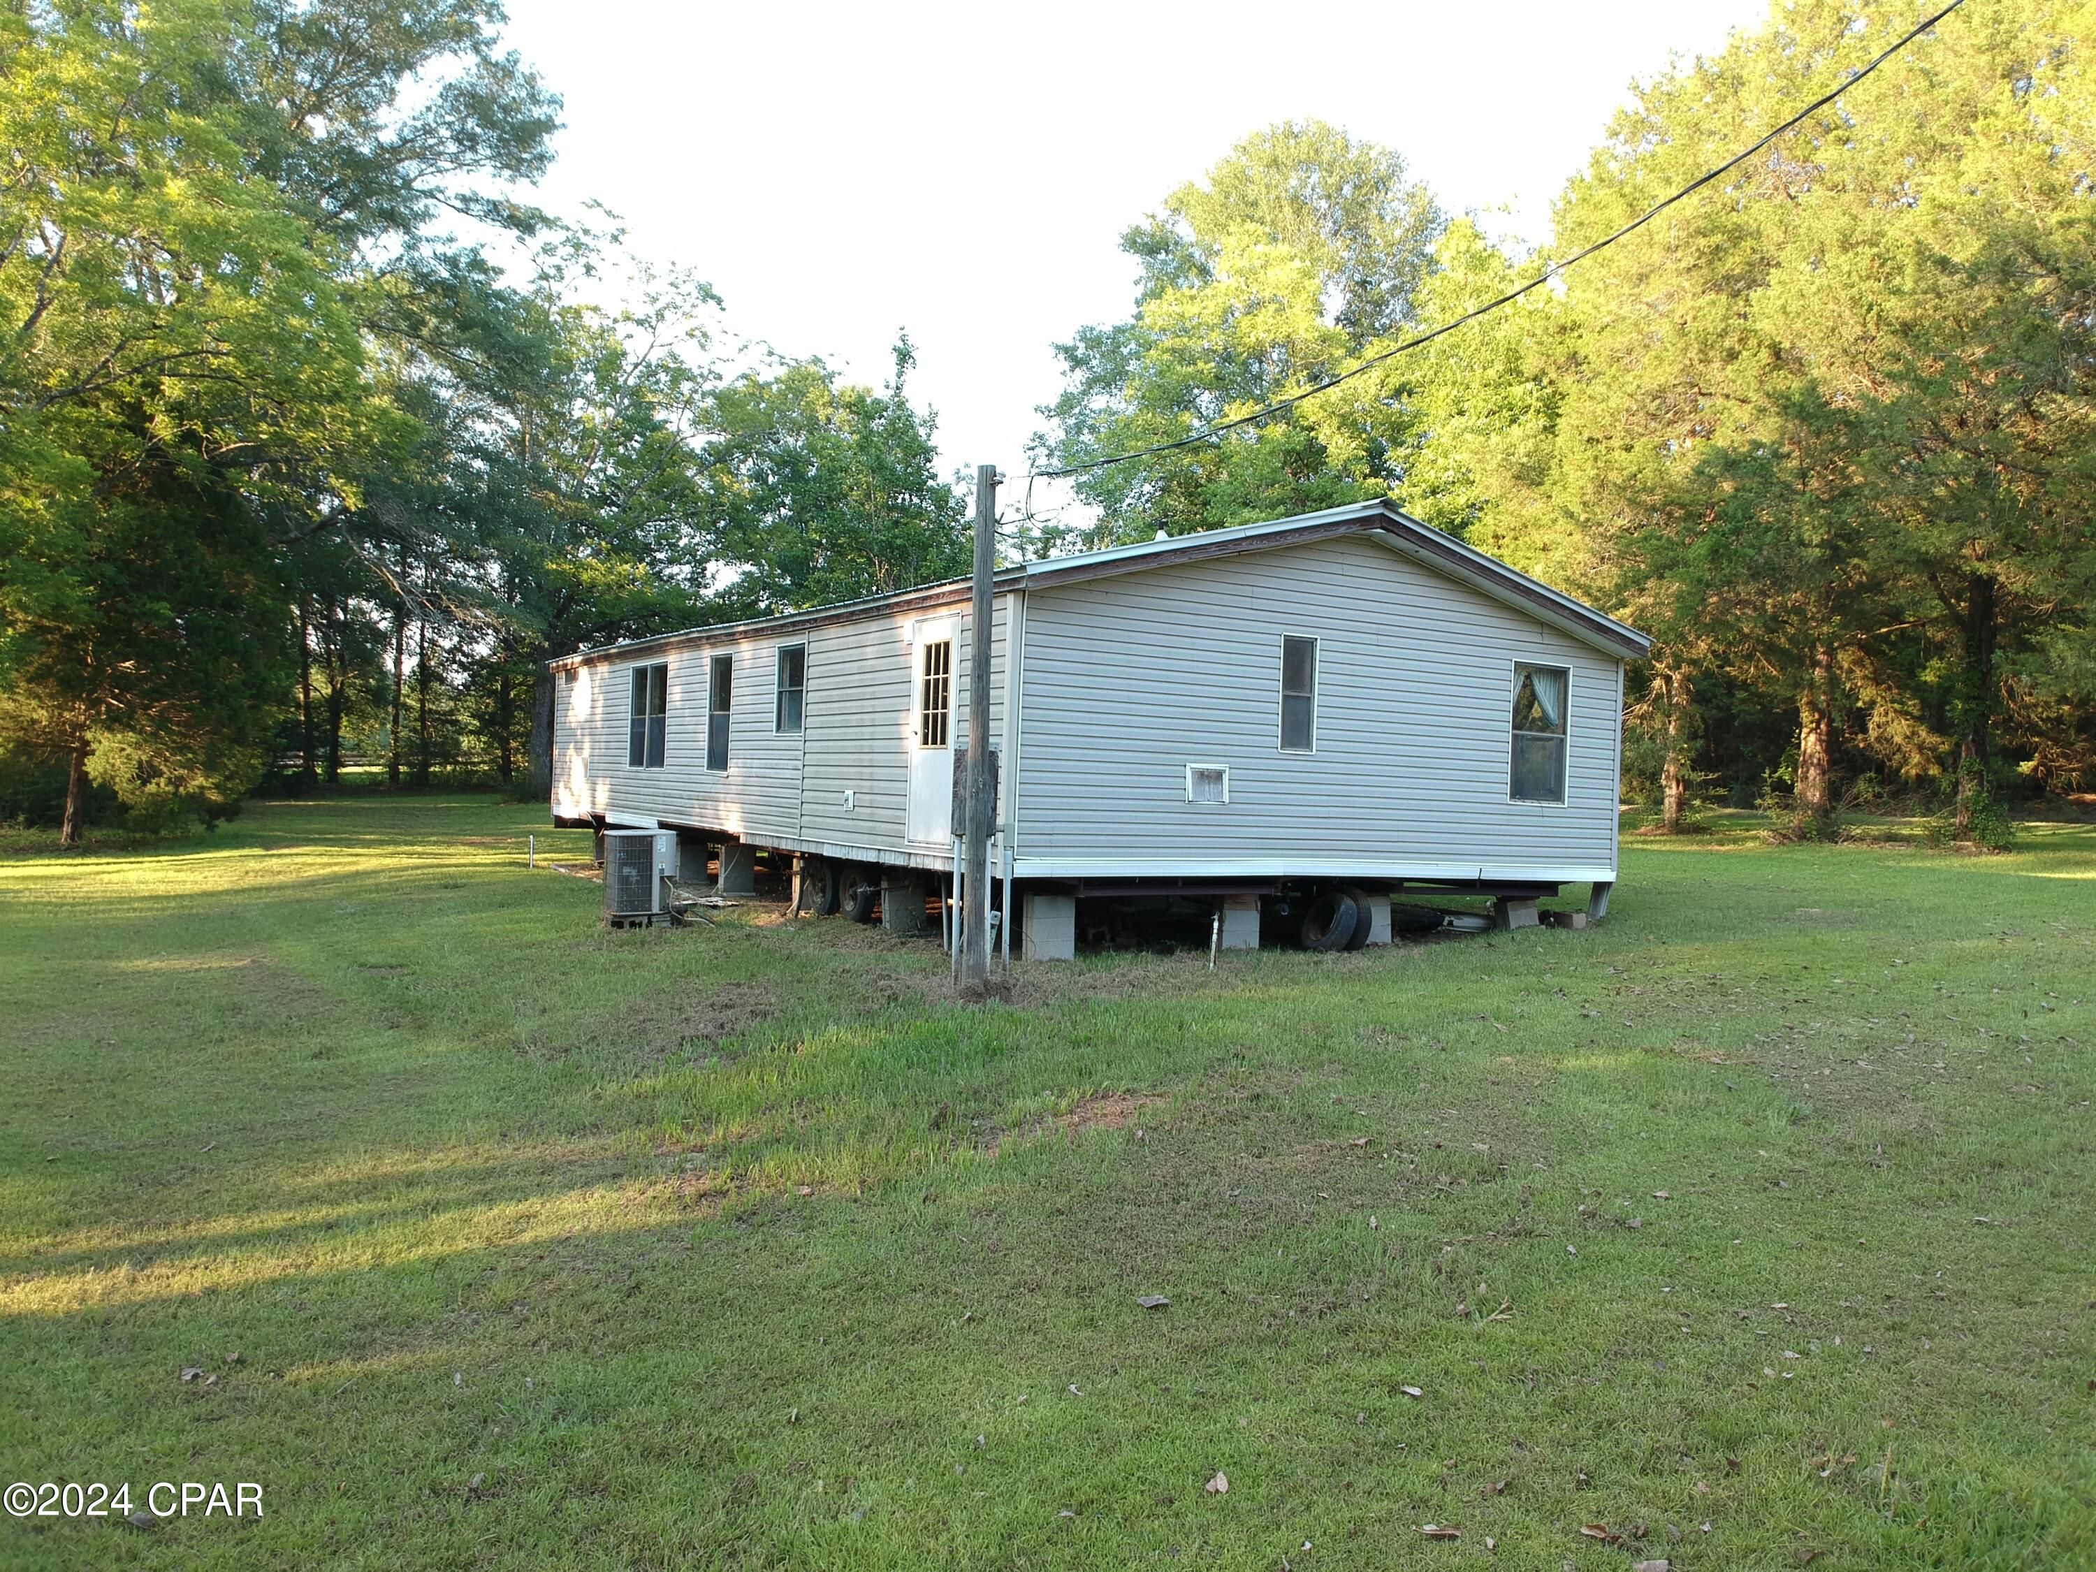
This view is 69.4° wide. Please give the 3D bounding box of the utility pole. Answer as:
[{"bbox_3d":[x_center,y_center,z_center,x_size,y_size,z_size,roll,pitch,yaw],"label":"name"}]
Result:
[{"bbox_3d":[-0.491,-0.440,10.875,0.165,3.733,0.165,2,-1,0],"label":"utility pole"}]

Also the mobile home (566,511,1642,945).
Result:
[{"bbox_3d":[-0.985,-0.696,20.305,7.600,4.160,15.300,2,0,-32],"label":"mobile home"}]

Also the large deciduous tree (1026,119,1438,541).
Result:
[{"bbox_3d":[4.904,-8.026,40.000,10.800,19.140,10.500,2,0,0],"label":"large deciduous tree"}]

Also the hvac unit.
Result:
[{"bbox_3d":[-3.761,0.826,13.950,0.610,0.838,0.610,2,0,-32],"label":"hvac unit"}]

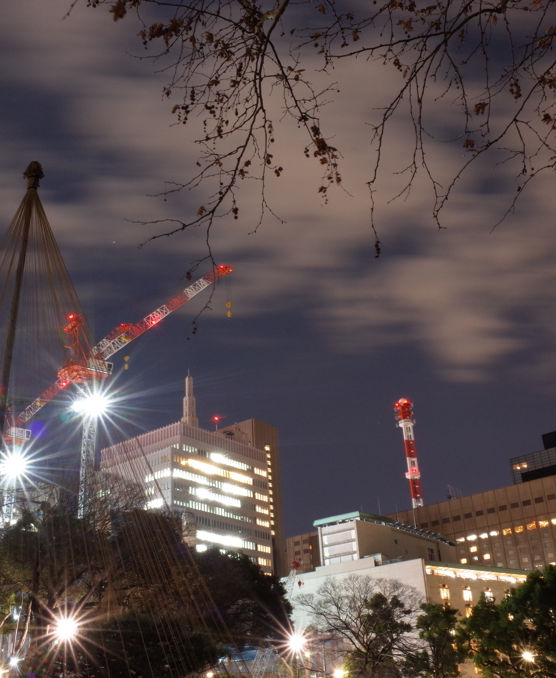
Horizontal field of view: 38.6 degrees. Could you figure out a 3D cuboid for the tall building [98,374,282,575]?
[{"bbox_3d":[-26.980,67.566,237.493,36.000,104.000,41.000,-23,-33,33],"label":"tall building"}]

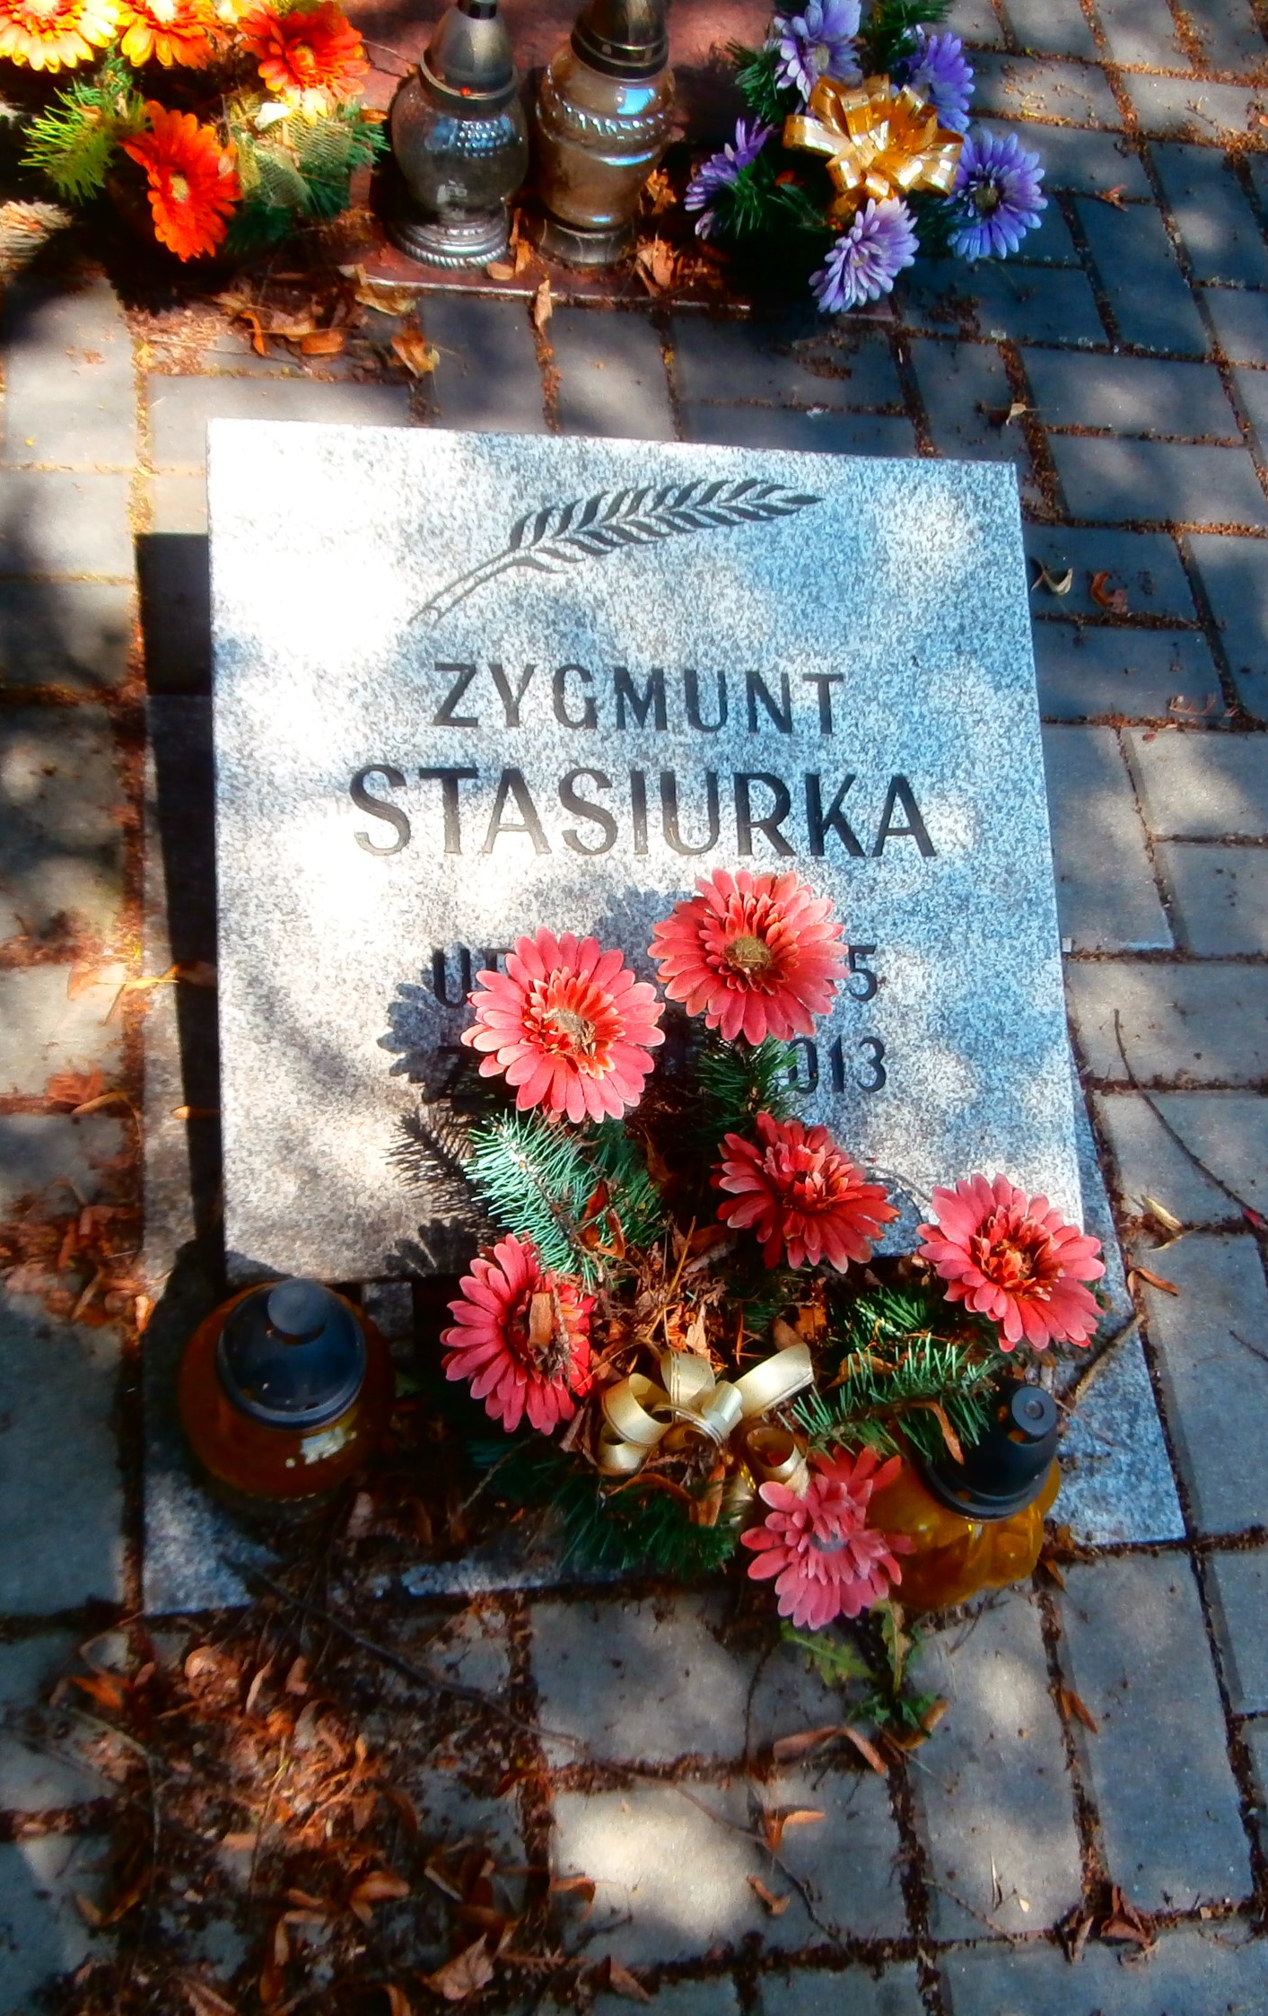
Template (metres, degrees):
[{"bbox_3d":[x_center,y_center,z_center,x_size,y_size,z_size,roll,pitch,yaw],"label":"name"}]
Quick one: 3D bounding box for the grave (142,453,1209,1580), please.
[{"bbox_3d":[0.020,-0.014,1.159,0.613,0.231,0.647,-1,62,-12],"label":"grave"}]

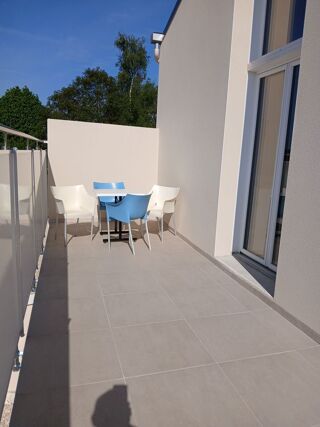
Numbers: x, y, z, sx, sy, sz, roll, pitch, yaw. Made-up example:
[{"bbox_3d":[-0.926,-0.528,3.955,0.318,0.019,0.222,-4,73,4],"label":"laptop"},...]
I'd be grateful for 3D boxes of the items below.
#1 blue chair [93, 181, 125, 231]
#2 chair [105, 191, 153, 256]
[{"bbox_3d":[-0.905,-0.131,5.985,0.570,0.815,0.490,-2,10,-20],"label":"blue chair"},{"bbox_3d":[-0.383,0.127,4.486,0.490,0.815,0.570,7,11,33],"label":"chair"}]

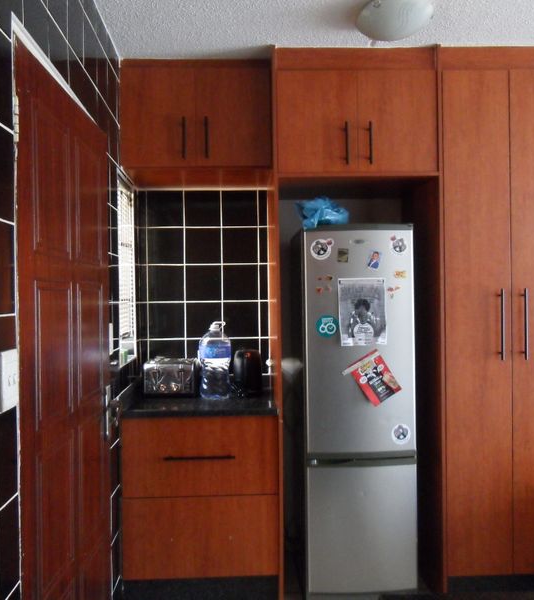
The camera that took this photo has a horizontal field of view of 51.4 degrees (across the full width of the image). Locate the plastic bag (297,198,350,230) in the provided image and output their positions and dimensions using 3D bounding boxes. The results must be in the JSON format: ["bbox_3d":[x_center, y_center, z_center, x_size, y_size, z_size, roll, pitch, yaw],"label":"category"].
[{"bbox_3d":[0.258,-0.402,2.603,0.252,0.154,0.220,0,0,-3],"label":"plastic bag"}]

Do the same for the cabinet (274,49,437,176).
[{"bbox_3d":[0.390,-0.836,2.750,0.728,0.580,0.575,0,0,-3],"label":"cabinet"}]

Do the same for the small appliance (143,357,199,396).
[{"bbox_3d":[-0.490,0.404,2.867,0.256,0.178,0.230,0,0,-3],"label":"small appliance"}]

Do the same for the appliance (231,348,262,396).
[{"bbox_3d":[-0.101,0.377,2.915,0.150,0.227,0.170,0,0,-3],"label":"appliance"}]

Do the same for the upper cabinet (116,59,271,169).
[{"bbox_3d":[-0.328,-0.839,2.749,0.695,0.486,0.510,0,0,-3],"label":"upper cabinet"}]

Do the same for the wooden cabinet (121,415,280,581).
[{"bbox_3d":[-0.313,0.908,2.760,0.703,0.780,0.505,0,0,-3],"label":"wooden cabinet"}]

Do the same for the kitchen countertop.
[{"bbox_3d":[-0.316,0.508,2.746,0.710,0.035,0.530,0,0,-3],"label":"kitchen countertop"}]

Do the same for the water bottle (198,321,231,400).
[{"bbox_3d":[-0.258,0.300,2.792,0.160,0.384,0.160,0,0,-3],"label":"water bottle"}]

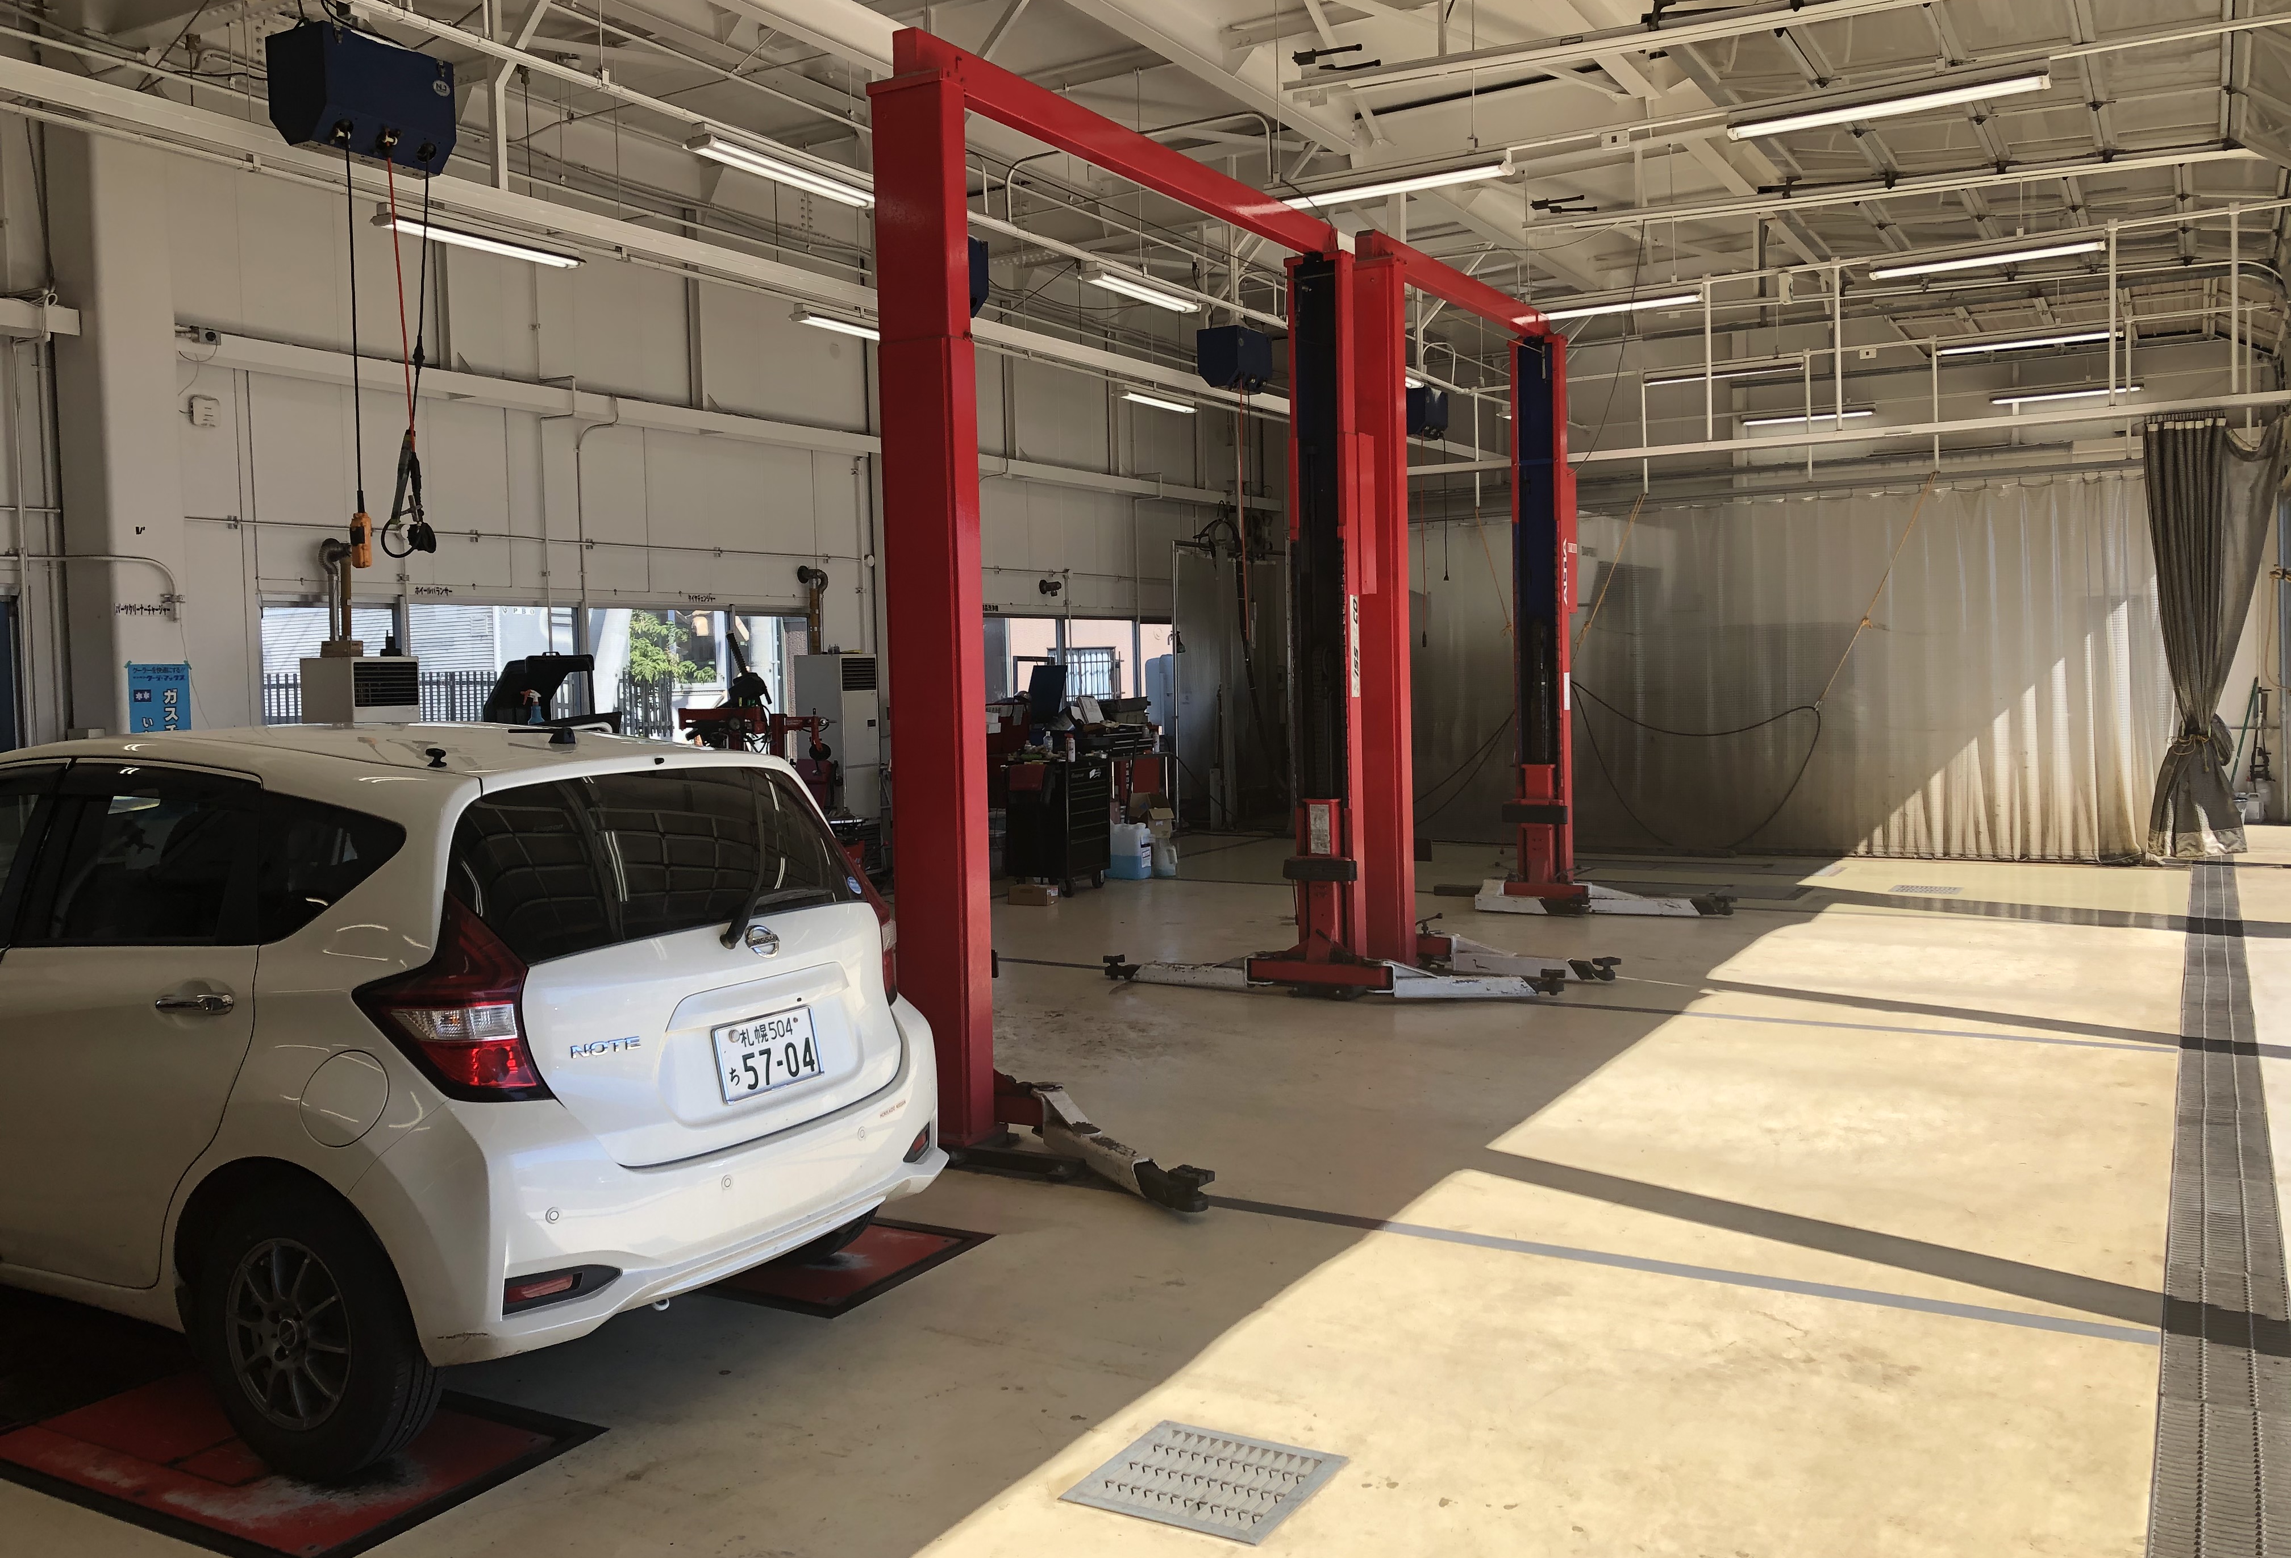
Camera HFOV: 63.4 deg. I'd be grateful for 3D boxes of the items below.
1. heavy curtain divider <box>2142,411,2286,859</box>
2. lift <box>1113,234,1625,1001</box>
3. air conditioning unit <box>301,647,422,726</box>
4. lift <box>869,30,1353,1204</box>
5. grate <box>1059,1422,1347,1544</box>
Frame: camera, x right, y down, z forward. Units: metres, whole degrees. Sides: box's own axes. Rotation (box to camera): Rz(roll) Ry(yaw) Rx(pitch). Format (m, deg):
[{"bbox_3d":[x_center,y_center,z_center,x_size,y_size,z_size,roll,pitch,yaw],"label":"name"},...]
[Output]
[{"bbox_3d":[7.972,-1.078,13.860,0.920,3.350,0.450,1,4,30],"label":"heavy curtain divider"},{"bbox_3d":[1.220,-0.880,9.577,2.170,3.880,1.600,1,4,30],"label":"lift"},{"bbox_3d":[-4.773,0.173,11.361,0.480,1.830,0.480,1,4,30],"label":"air conditioning unit"},{"bbox_3d":[0.170,-0.735,7.770,2.150,3.850,3.950,1,4,30],"label":"lift"},{"bbox_3d":[0.126,1.438,3.788,0.442,0.022,0.430,1,4,30],"label":"grate"}]

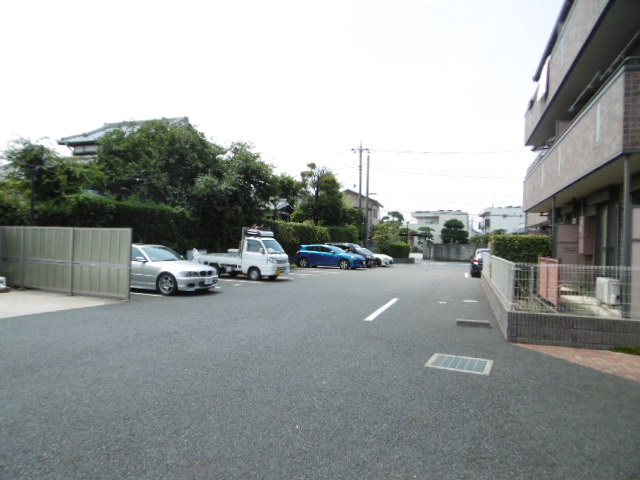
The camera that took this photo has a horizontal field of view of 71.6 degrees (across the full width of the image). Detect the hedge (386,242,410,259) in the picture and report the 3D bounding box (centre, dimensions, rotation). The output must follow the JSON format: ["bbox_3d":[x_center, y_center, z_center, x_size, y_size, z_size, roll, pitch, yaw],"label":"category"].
[{"bbox_3d":[6.286,0.879,35.894,2.100,1.300,1.200,1,-1,22],"label":"hedge"}]

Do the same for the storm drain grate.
[{"bbox_3d":[1.821,1.620,5.749,0.756,0.050,0.746,1,-1,26],"label":"storm drain grate"}]

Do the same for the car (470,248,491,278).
[{"bbox_3d":[8.881,1.180,23.441,1.700,1.440,4.400,1,-1,17],"label":"car"}]

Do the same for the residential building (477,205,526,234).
[{"bbox_3d":[26.018,-0.785,60.015,8.500,6.700,9.000,1,-1,18],"label":"residential building"}]

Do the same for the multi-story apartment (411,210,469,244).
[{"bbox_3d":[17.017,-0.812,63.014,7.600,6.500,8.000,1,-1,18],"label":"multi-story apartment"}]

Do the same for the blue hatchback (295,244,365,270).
[{"bbox_3d":[0.573,1.064,27.849,4.450,1.470,1.750,1,-1,25],"label":"blue hatchback"}]

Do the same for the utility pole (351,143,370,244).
[{"bbox_3d":[4.169,-3.918,45.042,1.800,11.900,0.450,1,-1,18],"label":"utility pole"}]

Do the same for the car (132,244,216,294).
[{"bbox_3d":[-5.236,0.850,13.639,4.470,1.410,1.740,1,-1,26],"label":"car"}]

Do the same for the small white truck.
[{"bbox_3d":[-3.194,0.587,18.286,3.400,2.100,1.475,1,-1,24],"label":"small white truck"}]

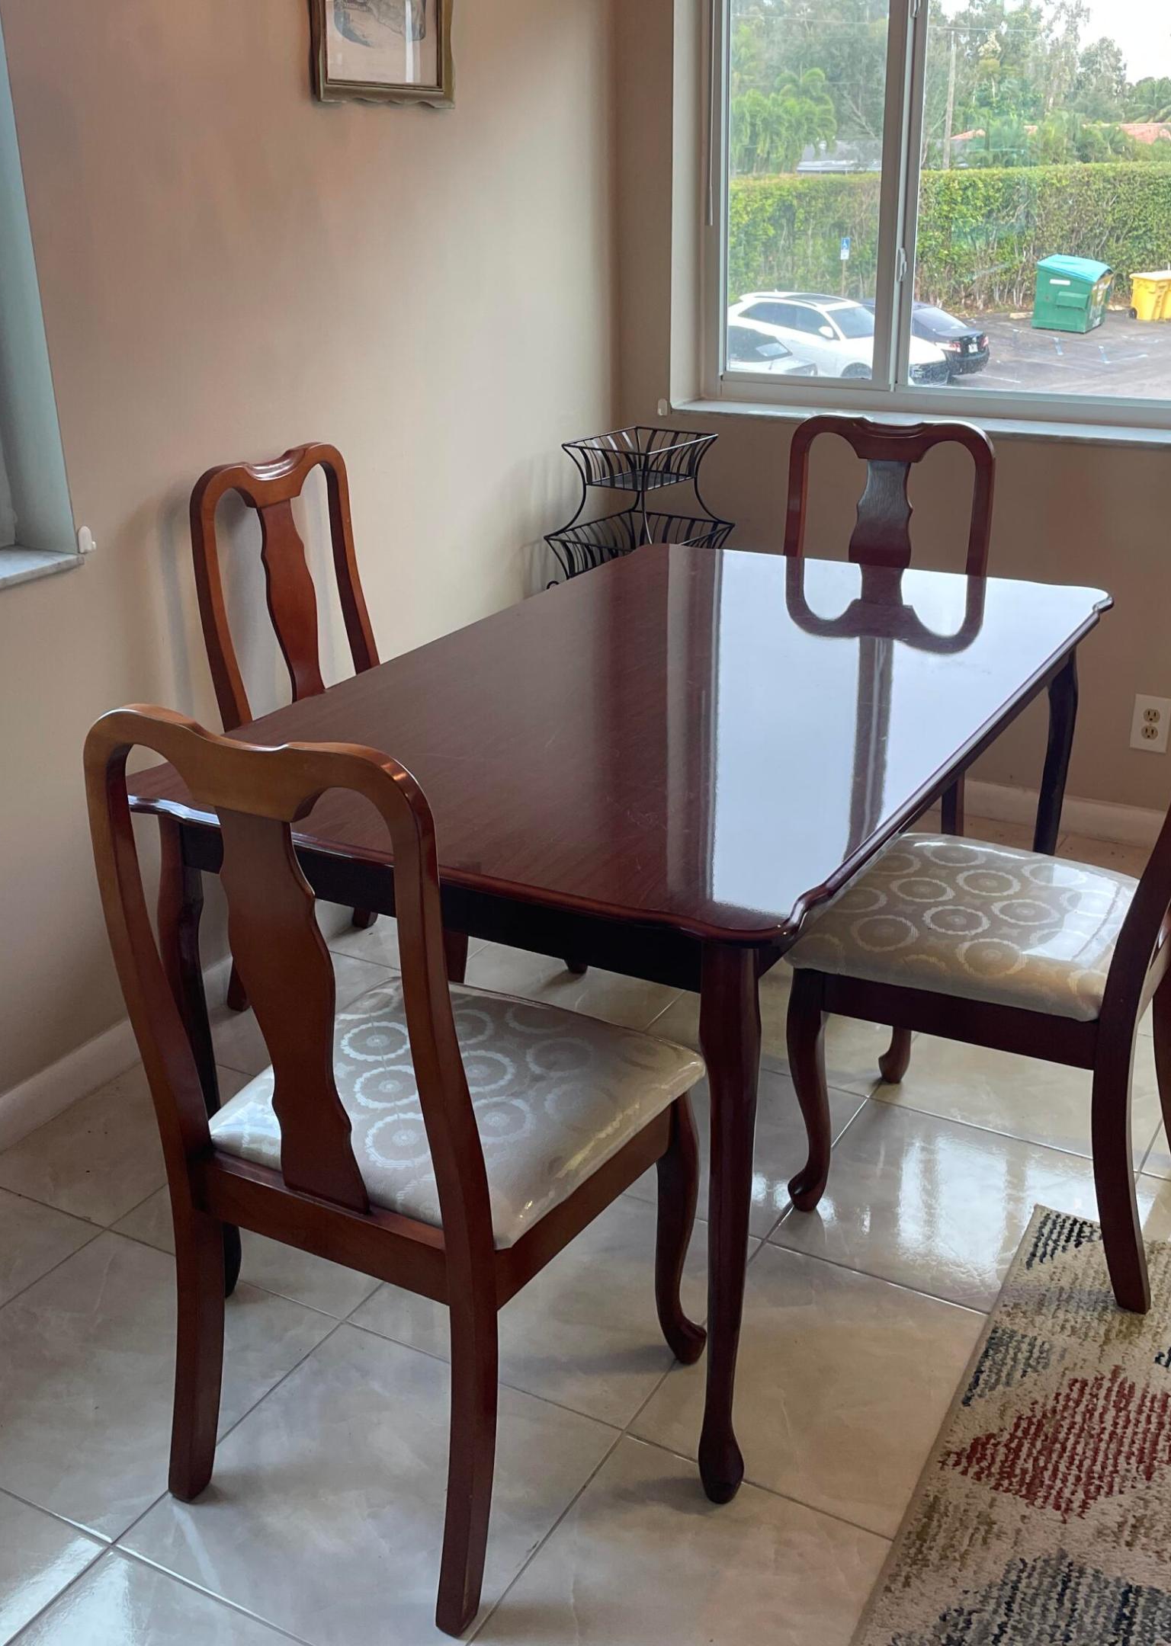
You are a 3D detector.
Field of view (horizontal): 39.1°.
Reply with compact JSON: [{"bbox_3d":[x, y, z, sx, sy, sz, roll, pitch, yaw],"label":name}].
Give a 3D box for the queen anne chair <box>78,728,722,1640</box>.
[{"bbox_3d":[-0.173,0.279,1.866,0.452,0.987,0.542,12,25,27],"label":"queen anne chair"}]

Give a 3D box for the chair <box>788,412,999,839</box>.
[{"bbox_3d":[0.444,-0.198,3.002,0.452,0.987,0.542,10,25,25],"label":"chair"}]

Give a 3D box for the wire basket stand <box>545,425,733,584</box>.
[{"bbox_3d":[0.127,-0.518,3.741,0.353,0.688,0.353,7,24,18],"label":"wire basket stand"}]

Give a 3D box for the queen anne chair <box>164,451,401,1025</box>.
[{"bbox_3d":[-0.323,-0.139,2.880,0.542,0.987,0.452,12,25,27],"label":"queen anne chair"}]

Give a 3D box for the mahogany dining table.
[{"bbox_3d":[0.150,0.136,2.500,0.890,0.759,1.475,12,25,27],"label":"mahogany dining table"}]

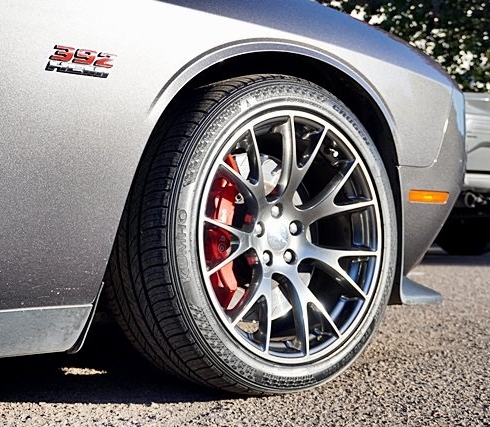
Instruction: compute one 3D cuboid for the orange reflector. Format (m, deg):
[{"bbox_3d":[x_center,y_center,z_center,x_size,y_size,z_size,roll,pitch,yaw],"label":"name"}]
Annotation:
[{"bbox_3d":[0.449,-0.039,1.860,0.158,0.029,0.015,2,-1,-40],"label":"orange reflector"}]

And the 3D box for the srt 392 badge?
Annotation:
[{"bbox_3d":[-0.285,-0.265,1.335,0.132,0.048,0.009,1,-11,-36],"label":"srt 392 badge"}]

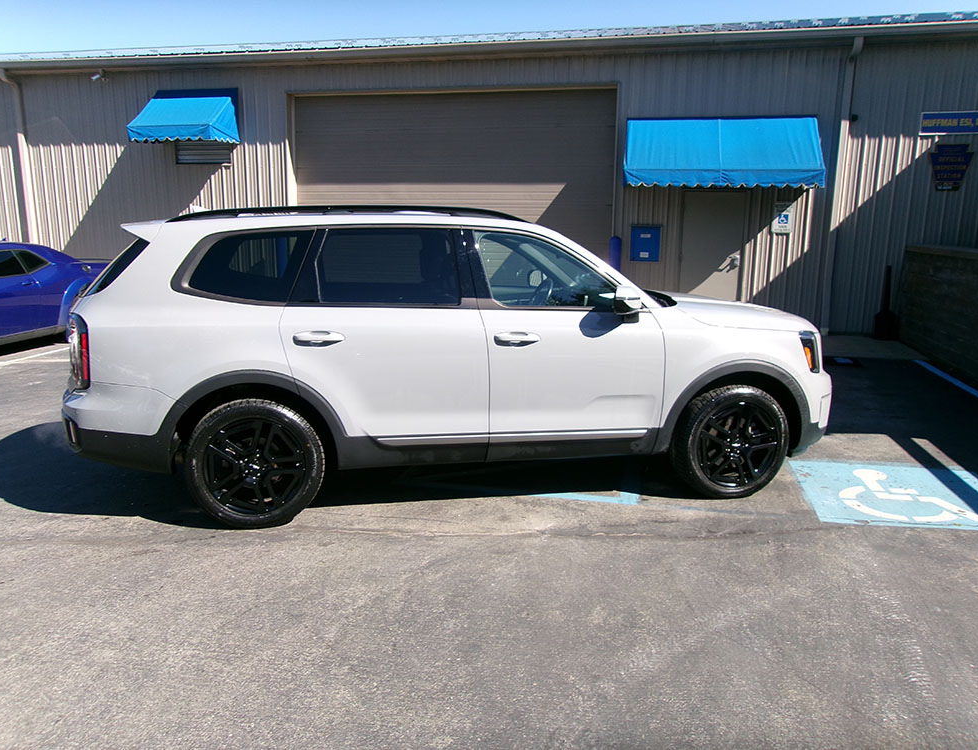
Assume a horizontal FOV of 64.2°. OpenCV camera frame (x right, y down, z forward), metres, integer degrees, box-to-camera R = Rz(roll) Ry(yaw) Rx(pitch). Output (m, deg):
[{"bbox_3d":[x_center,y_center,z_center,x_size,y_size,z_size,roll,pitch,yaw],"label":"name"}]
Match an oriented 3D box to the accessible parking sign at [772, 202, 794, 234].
[{"bbox_3d":[4.428,-2.369,11.764,0.295,0.450,0.020,3,13,12],"label":"accessible parking sign"}]

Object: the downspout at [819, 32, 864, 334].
[{"bbox_3d":[5.127,-2.624,11.309,0.120,4.200,0.520,3,13,12],"label":"downspout"}]

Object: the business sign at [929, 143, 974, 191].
[{"bbox_3d":[6.590,-2.966,11.146,0.590,0.660,0.050,3,13,12],"label":"business sign"}]

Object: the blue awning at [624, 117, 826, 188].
[{"bbox_3d":[3.373,-3.252,11.327,2.720,1.030,0.980,3,13,12],"label":"blue awning"}]

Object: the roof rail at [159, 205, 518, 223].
[{"bbox_3d":[-0.793,-0.921,4.511,2.080,0.110,0.060,-1,12,-10],"label":"roof rail"}]

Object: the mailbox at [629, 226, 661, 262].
[{"bbox_3d":[2.450,-2.052,12.216,0.460,0.560,0.180,3,13,12],"label":"mailbox"}]

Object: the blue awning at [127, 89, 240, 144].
[{"bbox_3d":[-5.099,-4.355,13.046,1.500,0.900,0.880,3,13,12],"label":"blue awning"}]

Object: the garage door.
[{"bbox_3d":[-0.661,-2.751,12.985,5.400,3.680,0.080,3,13,12],"label":"garage door"}]

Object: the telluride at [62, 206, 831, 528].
[{"bbox_3d":[-0.150,-0.231,5.409,5.000,1.790,2.030,-1,12,-10],"label":"telluride"}]

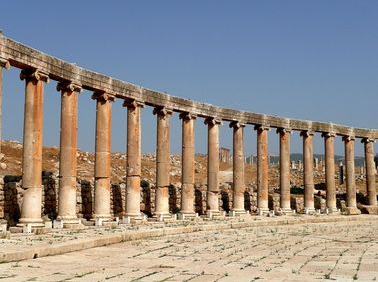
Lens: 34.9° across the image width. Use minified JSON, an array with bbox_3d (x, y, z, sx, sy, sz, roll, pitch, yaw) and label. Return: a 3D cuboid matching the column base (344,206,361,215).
[{"bbox_3d":[14.182,5.993,52.123,1.020,0.625,1.020,3,-7,-34],"label":"column base"}]

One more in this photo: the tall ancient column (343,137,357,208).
[{"bbox_3d":[13.774,2.610,51.085,0.950,6.099,0.950,4,-7,-39],"label":"tall ancient column"}]

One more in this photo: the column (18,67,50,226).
[{"bbox_3d":[-6.093,0.304,23.576,1.050,6.160,1.080,-2,-6,18],"label":"column"}]

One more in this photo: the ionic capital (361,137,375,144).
[{"bbox_3d":[15.599,0.082,52.357,0.950,0.410,0.800,4,-7,-38],"label":"ionic capital"}]

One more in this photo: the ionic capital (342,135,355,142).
[{"bbox_3d":[13.773,-0.235,51.340,0.900,0.450,0.820,4,-7,-39],"label":"ionic capital"}]

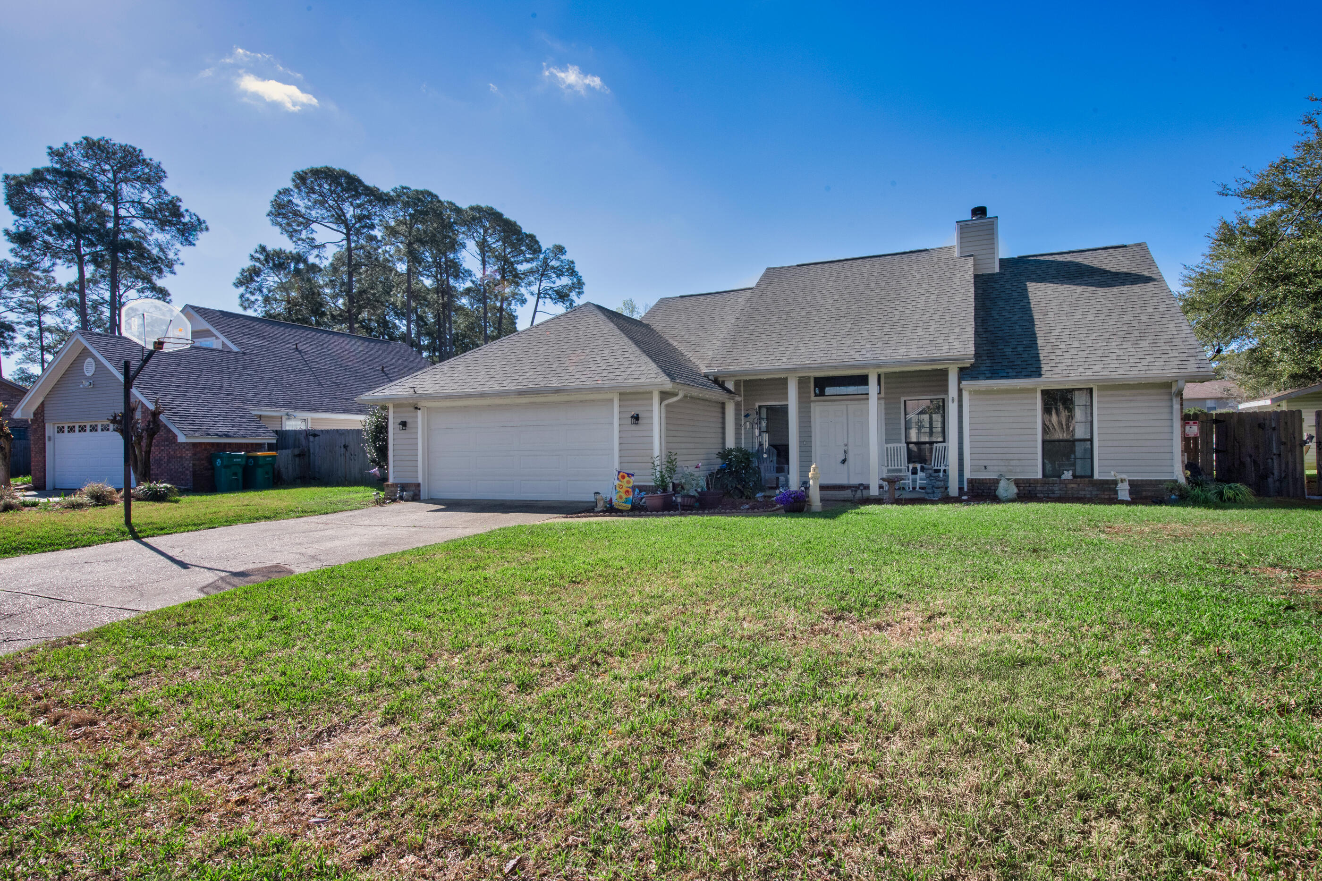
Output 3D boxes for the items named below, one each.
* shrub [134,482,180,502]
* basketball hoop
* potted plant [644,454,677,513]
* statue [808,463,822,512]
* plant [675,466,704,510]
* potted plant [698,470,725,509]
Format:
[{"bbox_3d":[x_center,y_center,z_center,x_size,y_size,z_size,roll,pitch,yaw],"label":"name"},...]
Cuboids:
[{"bbox_3d":[-12.031,1.190,16.635,0.950,0.460,0.850,0,-1,-36],"label":"shrub"},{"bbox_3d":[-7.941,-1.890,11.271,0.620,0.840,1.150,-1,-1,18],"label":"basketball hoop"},{"bbox_3d":[0.003,0.720,12.693,0.600,1.080,0.550,-1,-1,0],"label":"potted plant"},{"bbox_3d":[2.689,0.799,12.219,0.230,0.880,0.230,-1,-1,0],"label":"statue"},{"bbox_3d":[0.520,0.861,12.885,0.520,0.780,0.500,-1,-1,0],"label":"plant"},{"bbox_3d":[0.943,0.887,12.938,0.500,0.720,0.450,-1,-1,0],"label":"potted plant"}]

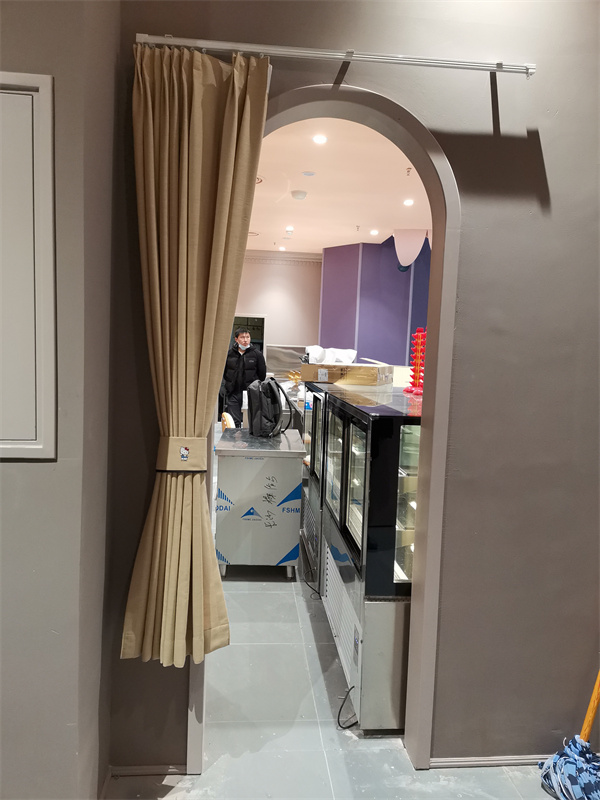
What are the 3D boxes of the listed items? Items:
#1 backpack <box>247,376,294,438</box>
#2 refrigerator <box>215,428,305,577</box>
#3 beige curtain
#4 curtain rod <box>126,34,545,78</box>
[{"bbox_3d":[-0.219,0.042,4.281,0.260,0.420,0.310,3,5,16],"label":"backpack"},{"bbox_3d":[-0.277,0.661,4.129,0.550,0.795,0.995,2,5,-4],"label":"refrigerator"},{"bbox_3d":[-0.318,-0.090,1.827,0.405,1.840,0.140,1,5,-5],"label":"beige curtain"},{"bbox_3d":[0.127,-1.030,1.793,1.205,0.031,0.048,1,5,-5],"label":"curtain rod"}]

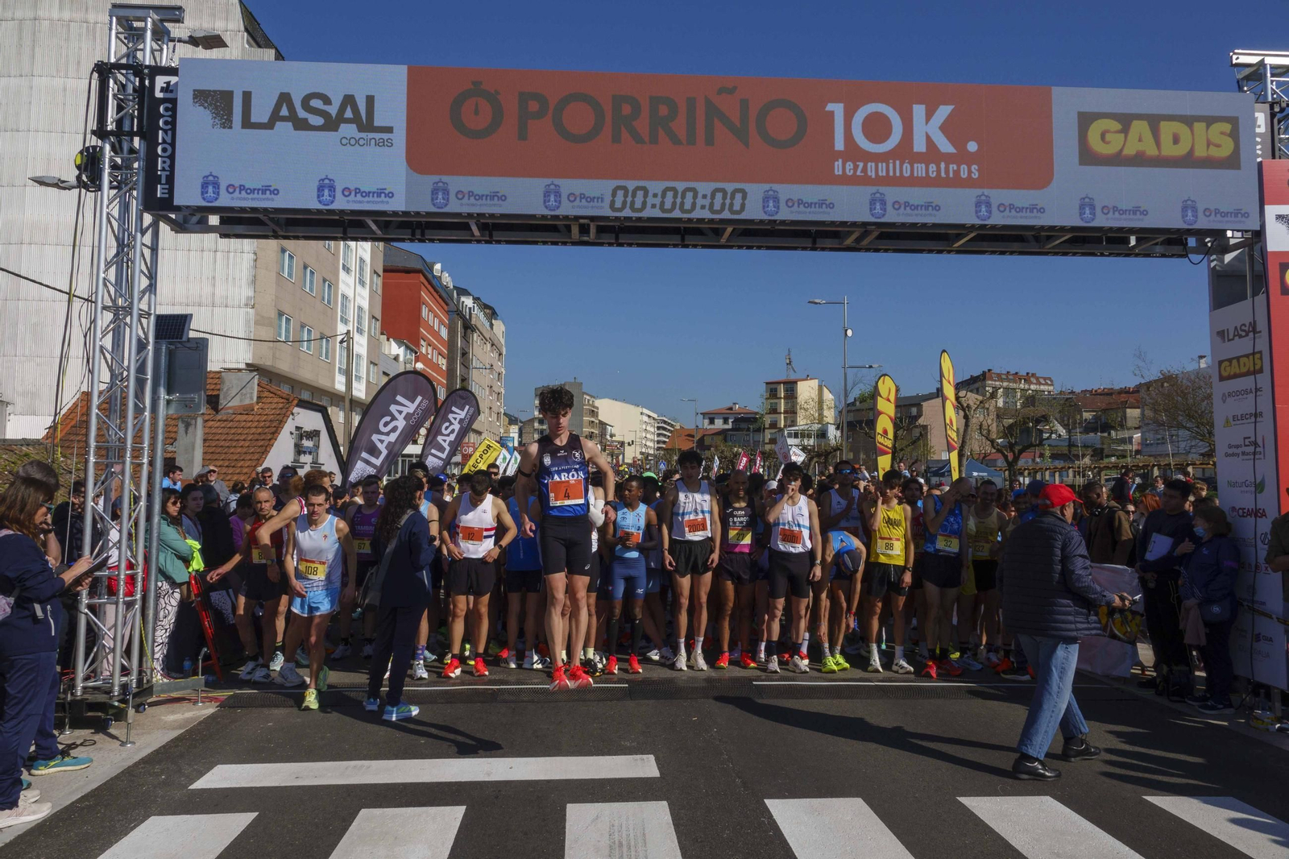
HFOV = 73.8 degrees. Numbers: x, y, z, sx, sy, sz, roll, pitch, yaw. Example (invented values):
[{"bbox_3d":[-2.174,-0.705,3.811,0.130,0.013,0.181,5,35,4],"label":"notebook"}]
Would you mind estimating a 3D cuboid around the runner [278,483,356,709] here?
[{"bbox_3d":[-2.476,1.231,6.552,0.520,1.630,0.460,1,-4,-7],"label":"runner"}]

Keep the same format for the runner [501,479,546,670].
[{"bbox_3d":[-1.080,1.295,7.857,0.480,1.686,0.330,0,-4,0],"label":"runner"}]

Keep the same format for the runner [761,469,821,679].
[{"bbox_3d":[1.324,1.225,7.749,0.520,1.832,0.360,0,-4,5],"label":"runner"}]

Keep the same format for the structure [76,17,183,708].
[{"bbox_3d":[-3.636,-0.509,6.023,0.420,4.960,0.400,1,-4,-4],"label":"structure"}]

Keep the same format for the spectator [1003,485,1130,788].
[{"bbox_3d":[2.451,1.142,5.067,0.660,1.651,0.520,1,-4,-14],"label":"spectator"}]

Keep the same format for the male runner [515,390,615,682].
[{"bbox_3d":[-0.444,0.609,4.860,0.570,1.700,0.400,1,-4,-4],"label":"male runner"}]

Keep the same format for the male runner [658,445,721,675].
[{"bbox_3d":[0.389,1.141,7.550,0.530,1.880,0.360,1,-4,-6],"label":"male runner"}]

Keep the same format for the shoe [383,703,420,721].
[{"bbox_3d":[-1.695,1.936,5.963,0.270,0.108,0.100,4,-5,-40],"label":"shoe"}]

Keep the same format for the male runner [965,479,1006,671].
[{"bbox_3d":[3.152,1.316,7.968,0.480,1.694,0.340,-1,-4,12],"label":"male runner"}]

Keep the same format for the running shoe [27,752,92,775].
[{"bbox_3d":[-3.333,1.880,4.894,0.290,0.105,0.105,2,-4,-27],"label":"running shoe"}]

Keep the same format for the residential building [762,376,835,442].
[{"bbox_3d":[31.127,-0.565,172.020,6.800,17.200,16.000,-3,-5,36],"label":"residential building"}]

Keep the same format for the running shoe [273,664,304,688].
[{"bbox_3d":[-2.925,2.015,7.061,0.110,0.120,0.290,3,-5,-37],"label":"running shoe"}]

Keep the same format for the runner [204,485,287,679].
[{"bbox_3d":[-3.321,1.291,7.200,0.600,1.630,0.420,0,-4,6],"label":"runner"}]

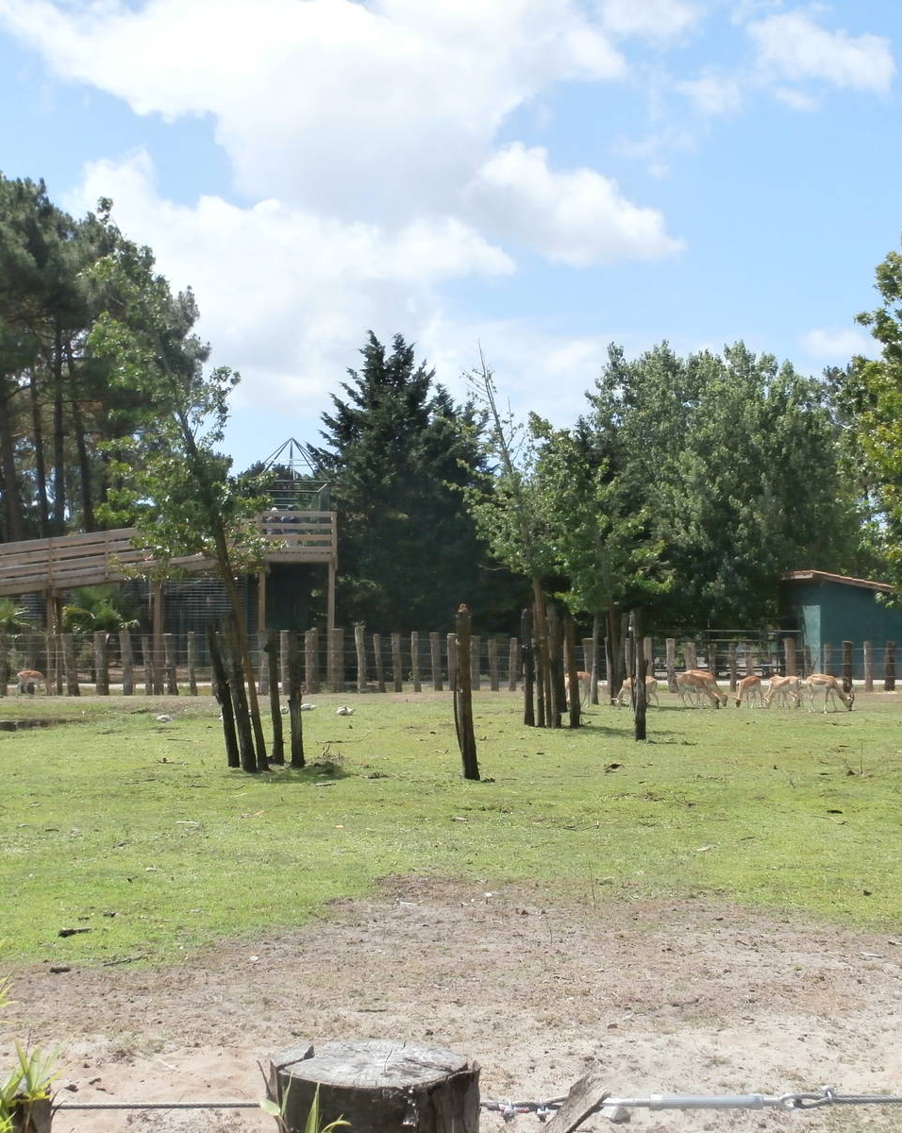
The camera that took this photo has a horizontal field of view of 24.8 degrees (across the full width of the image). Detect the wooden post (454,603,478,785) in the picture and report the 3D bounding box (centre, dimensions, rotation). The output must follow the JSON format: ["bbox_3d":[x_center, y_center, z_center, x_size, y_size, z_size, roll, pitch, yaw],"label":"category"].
[{"bbox_3d":[0.194,1.429,23.237,0.180,1.973,0.170,-3,-1,0],"label":"wooden post"}]

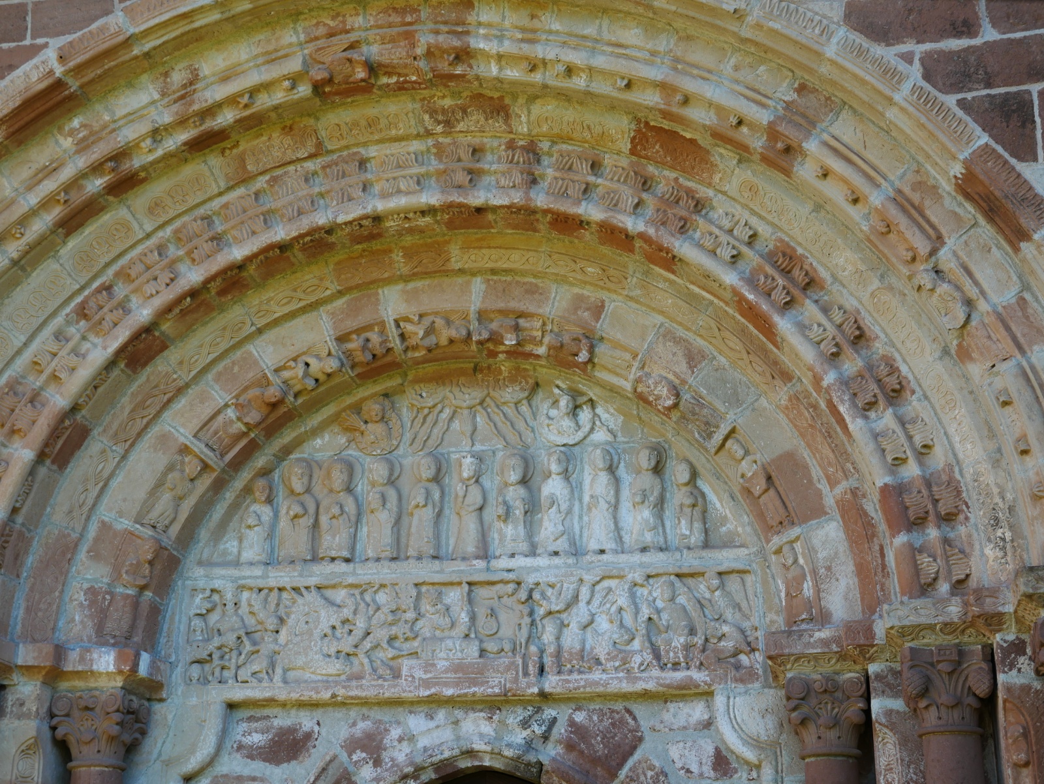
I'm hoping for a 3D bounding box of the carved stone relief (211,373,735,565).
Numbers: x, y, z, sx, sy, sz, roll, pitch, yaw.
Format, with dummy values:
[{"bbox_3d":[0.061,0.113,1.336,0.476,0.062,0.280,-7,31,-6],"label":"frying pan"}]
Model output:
[{"bbox_3d":[-0.176,0.284,7.655,1.870,0.690,0.140,-2,-13,7],"label":"carved stone relief"}]

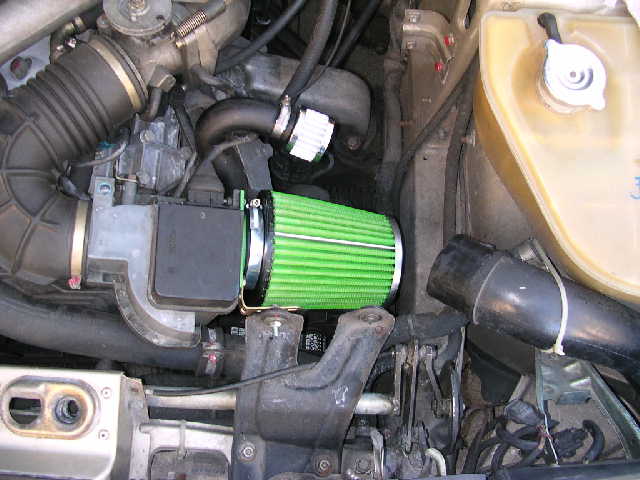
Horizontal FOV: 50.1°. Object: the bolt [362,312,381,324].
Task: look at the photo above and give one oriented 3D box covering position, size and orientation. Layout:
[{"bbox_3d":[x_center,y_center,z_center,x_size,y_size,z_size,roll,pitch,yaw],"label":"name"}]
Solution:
[{"bbox_3d":[0.054,0.083,0.720,0.017,0.017,0.011,0,37,0],"label":"bolt"}]

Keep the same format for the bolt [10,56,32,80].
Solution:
[{"bbox_3d":[-0.362,-0.208,0.830,0.023,0.013,0.023,0,63,0],"label":"bolt"}]

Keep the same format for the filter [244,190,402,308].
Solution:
[{"bbox_3d":[0.003,0.014,0.770,0.162,0.132,0.132,4,89,-12],"label":"filter"}]

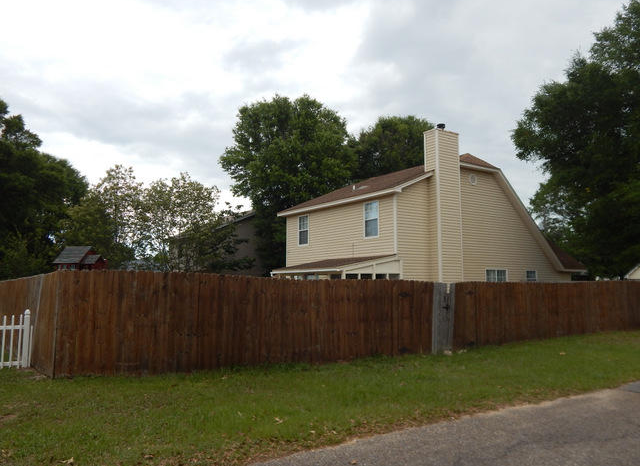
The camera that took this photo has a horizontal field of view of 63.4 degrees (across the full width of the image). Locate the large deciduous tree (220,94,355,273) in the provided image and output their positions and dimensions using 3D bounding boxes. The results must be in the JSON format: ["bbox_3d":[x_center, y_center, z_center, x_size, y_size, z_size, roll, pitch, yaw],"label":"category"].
[{"bbox_3d":[-2.274,-2.252,35.431,9.200,15.100,9.200,0,-6,-4],"label":"large deciduous tree"}]

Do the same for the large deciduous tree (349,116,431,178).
[{"bbox_3d":[6.203,-1.980,43.446,8.800,16.240,8.800,-1,-6,8],"label":"large deciduous tree"}]

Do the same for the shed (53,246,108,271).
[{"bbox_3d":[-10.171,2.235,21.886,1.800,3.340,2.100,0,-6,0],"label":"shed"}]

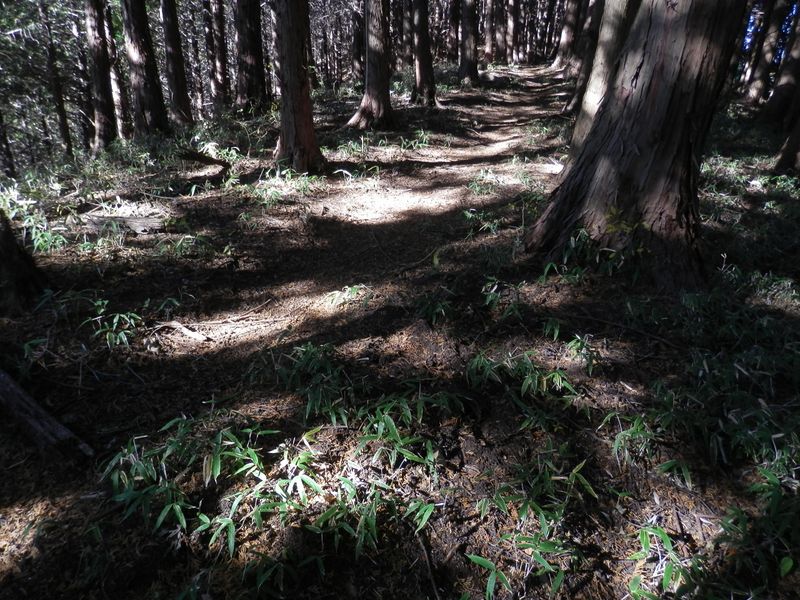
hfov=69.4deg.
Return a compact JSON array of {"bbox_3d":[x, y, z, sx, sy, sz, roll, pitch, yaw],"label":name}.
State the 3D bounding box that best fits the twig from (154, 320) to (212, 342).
[{"bbox_3d":[-1.165,0.157,3.100,0.360,0.055,0.100,11,27,22],"label":"twig"}]

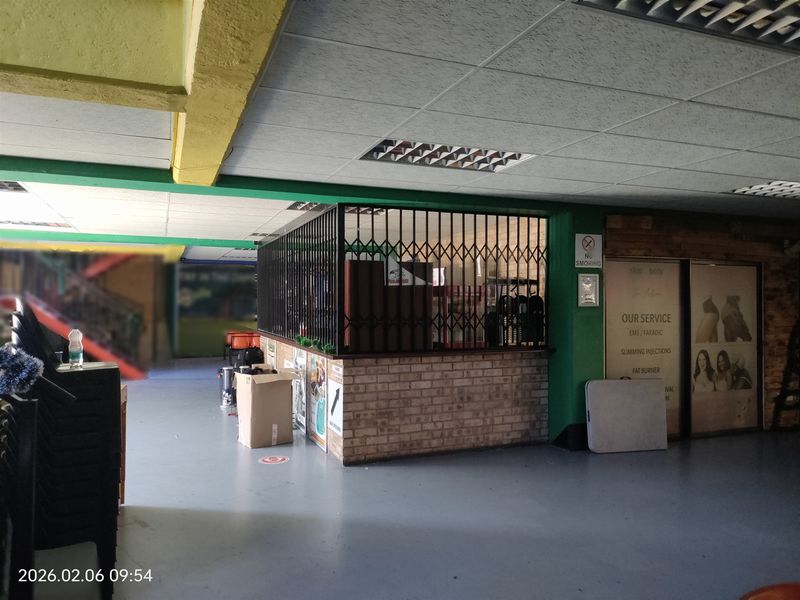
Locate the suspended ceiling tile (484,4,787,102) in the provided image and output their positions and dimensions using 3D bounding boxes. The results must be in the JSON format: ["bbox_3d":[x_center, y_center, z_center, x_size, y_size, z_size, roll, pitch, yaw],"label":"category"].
[{"bbox_3d":[1.014,-1.017,2.436,1.194,0.018,0.594,0,0,-22],"label":"suspended ceiling tile"}]

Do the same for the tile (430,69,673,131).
[{"bbox_3d":[0.782,-1.010,2.963,1.183,0.018,0.589,0,0,-22],"label":"tile"}]

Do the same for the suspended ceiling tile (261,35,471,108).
[{"bbox_3d":[-0.160,-1.013,2.606,0.841,0.018,0.594,0,0,-22],"label":"suspended ceiling tile"}]

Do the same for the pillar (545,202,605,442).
[{"bbox_3d":[1.852,0.274,6.111,0.410,2.480,0.430,0,0,-22],"label":"pillar"}]

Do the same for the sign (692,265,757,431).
[{"bbox_3d":[3.895,0.579,6.911,1.115,1.977,0.020,0,0,-22],"label":"sign"}]

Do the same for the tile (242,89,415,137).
[{"bbox_3d":[-0.376,-1.007,3.135,0.827,0.018,0.589,0,0,-22],"label":"tile"}]

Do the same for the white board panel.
[{"bbox_3d":[2.278,1.158,5.838,0.870,0.720,0.075,0,-5,-14],"label":"white board panel"}]

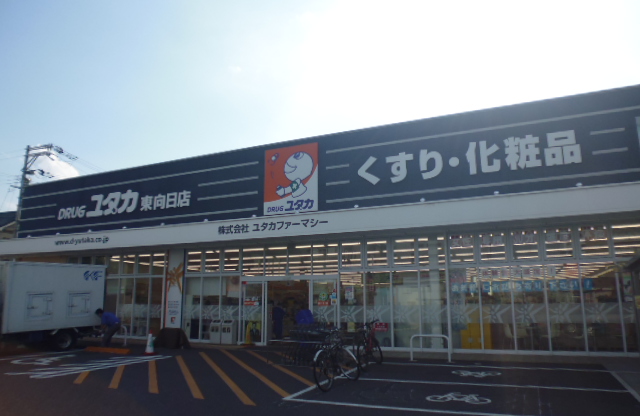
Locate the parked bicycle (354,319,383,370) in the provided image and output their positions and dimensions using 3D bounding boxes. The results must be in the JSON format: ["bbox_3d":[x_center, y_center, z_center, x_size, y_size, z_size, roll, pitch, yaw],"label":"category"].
[{"bbox_3d":[1.184,3.154,10.266,0.560,1.040,1.780,-5,-13,23],"label":"parked bicycle"}]

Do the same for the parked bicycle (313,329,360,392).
[{"bbox_3d":[0.324,2.734,8.141,0.560,1.020,1.800,-6,-13,27],"label":"parked bicycle"}]

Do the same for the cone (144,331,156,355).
[{"bbox_3d":[-4.906,3.881,12.917,0.380,0.690,0.380,-5,-13,23],"label":"cone"}]

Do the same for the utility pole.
[{"bbox_3d":[-18.529,1.445,28.065,2.100,11.700,0.600,-3,-12,11],"label":"utility pole"}]

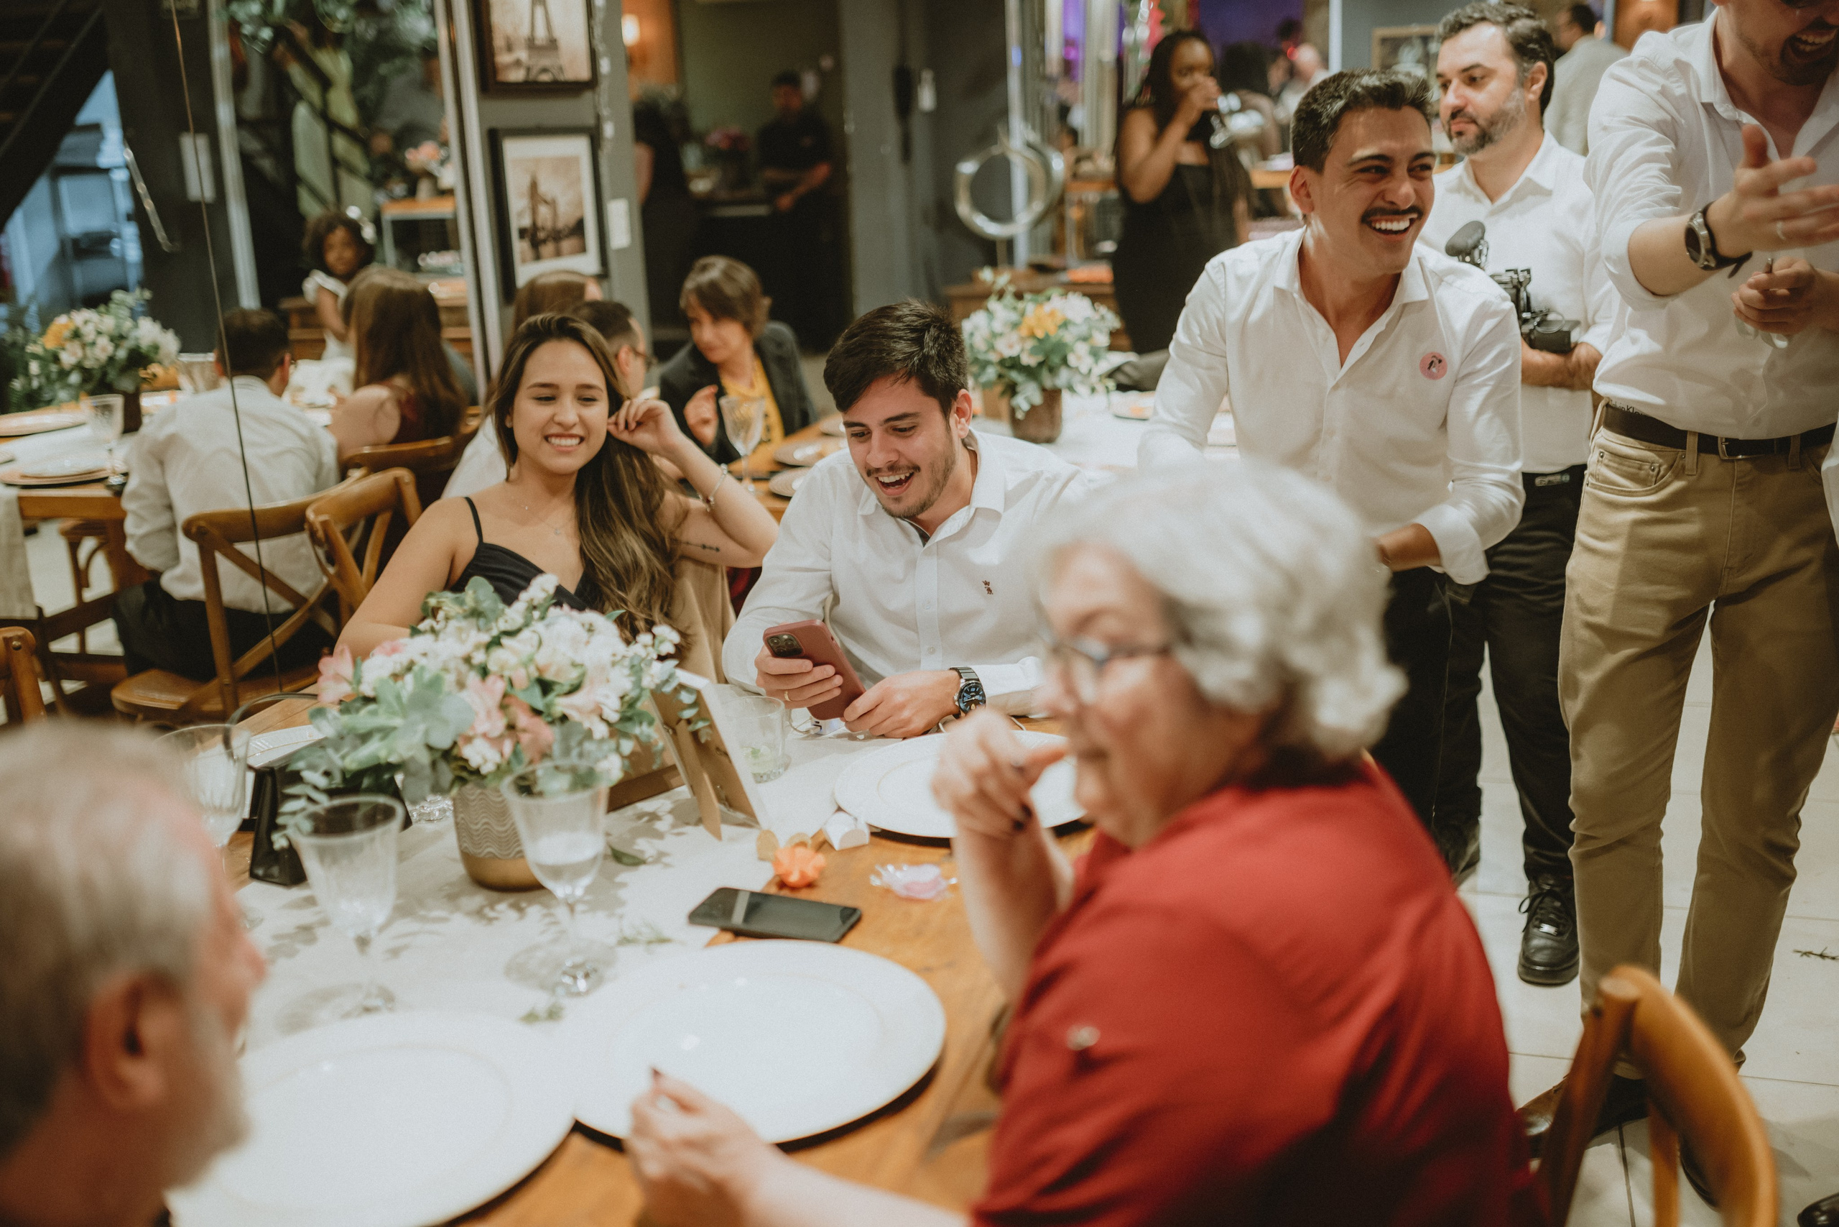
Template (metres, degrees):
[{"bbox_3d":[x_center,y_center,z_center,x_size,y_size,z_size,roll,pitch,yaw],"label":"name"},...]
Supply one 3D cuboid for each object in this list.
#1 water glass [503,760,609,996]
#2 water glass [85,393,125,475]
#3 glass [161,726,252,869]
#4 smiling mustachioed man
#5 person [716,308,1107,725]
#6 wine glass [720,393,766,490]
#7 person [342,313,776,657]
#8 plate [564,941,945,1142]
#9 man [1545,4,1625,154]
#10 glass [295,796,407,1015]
[{"bbox_3d":[-0.306,0.235,1.532,0.088,0.172,0.088,-3,15,0],"label":"water glass"},{"bbox_3d":[-1.912,-0.410,4.218,0.093,0.183,0.093,-3,15,0],"label":"water glass"},{"bbox_3d":[-0.692,0.213,1.750,0.092,0.183,0.092,-3,15,0],"label":"glass"},{"bbox_3d":[0.592,0.025,2.491,0.520,1.510,0.500,1,16,14],"label":"smiling mustachioed man"},{"bbox_3d":[0.024,0.192,2.457,0.530,1.260,0.680,0,15,11],"label":"person"},{"bbox_3d":[-0.366,-0.357,3.763,0.093,0.183,0.093,-3,15,0],"label":"wine glass"},{"bbox_3d":[-0.440,0.211,2.507,0.580,1.240,0.720,-1,15,8],"label":"person"},{"bbox_3d":[-0.147,0.355,1.475,0.338,0.022,0.338,-3,15,1],"label":"plate"},{"bbox_3d":[2.408,-1.329,6.666,0.420,1.760,0.500,4,17,23],"label":"man"},{"bbox_3d":[-0.476,0.250,1.514,0.091,0.168,0.091,-3,15,0],"label":"glass"}]

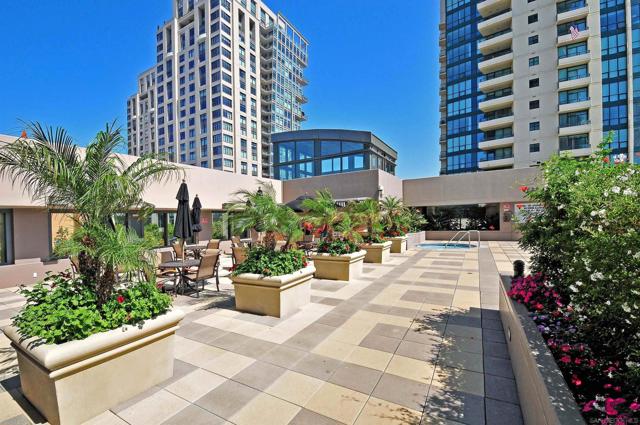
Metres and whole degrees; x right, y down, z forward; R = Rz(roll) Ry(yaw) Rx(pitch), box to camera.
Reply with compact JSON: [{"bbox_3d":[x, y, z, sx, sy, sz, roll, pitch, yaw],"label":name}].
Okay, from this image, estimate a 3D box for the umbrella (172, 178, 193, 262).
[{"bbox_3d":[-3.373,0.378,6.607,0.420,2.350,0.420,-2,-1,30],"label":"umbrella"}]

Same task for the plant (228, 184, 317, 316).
[{"bbox_3d":[-0.929,0.660,5.223,1.290,2.350,1.140,-2,-1,31],"label":"plant"}]

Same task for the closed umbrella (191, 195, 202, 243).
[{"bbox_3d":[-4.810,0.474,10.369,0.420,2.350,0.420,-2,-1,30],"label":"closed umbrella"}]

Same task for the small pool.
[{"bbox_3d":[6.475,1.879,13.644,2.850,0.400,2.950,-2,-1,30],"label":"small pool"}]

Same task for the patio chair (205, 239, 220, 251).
[{"bbox_3d":[-4.427,1.609,10.852,0.720,1.000,0.620,-2,-1,33],"label":"patio chair"}]

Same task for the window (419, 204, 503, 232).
[{"bbox_3d":[8.840,0.320,17.080,4.540,1.720,0.100,-1,-1,30],"label":"window"}]

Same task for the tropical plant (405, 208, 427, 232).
[{"bbox_3d":[5.355,0.441,15.191,1.400,1.350,1.300,-2,-1,30],"label":"tropical plant"}]

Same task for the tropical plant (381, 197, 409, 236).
[{"bbox_3d":[3.392,0.244,12.488,1.300,1.850,1.250,-2,-1,31],"label":"tropical plant"}]

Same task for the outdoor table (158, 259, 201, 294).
[{"bbox_3d":[-3.338,1.572,6.585,1.100,0.690,1.100,-2,-1,30],"label":"outdoor table"}]

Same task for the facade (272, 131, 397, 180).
[{"bbox_3d":[1.532,-4.162,21.478,8.100,4.300,6.400,-2,-1,31],"label":"facade"}]

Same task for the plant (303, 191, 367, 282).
[{"bbox_3d":[0.500,0.609,7.692,1.350,2.431,1.350,-2,-1,30],"label":"plant"}]

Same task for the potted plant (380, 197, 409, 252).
[{"bbox_3d":[3.401,0.599,12.484,1.320,2.500,1.250,-2,-1,31],"label":"potted plant"}]

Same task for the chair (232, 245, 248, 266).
[{"bbox_3d":[-2.196,1.415,7.505,0.620,0.970,0.700,-2,-1,37],"label":"chair"}]

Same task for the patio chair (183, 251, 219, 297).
[{"bbox_3d":[-2.840,1.438,6.408,0.740,1.000,0.630,-2,-1,31],"label":"patio chair"}]

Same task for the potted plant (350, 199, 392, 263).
[{"bbox_3d":[1.968,0.644,10.073,1.330,2.400,1.220,-2,-1,31],"label":"potted plant"}]

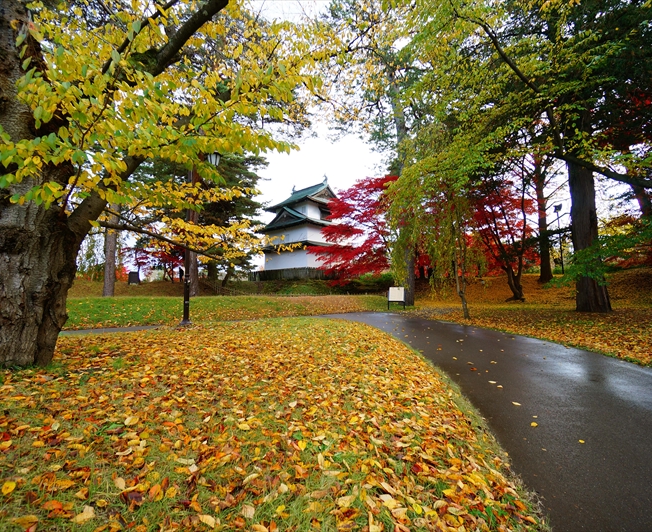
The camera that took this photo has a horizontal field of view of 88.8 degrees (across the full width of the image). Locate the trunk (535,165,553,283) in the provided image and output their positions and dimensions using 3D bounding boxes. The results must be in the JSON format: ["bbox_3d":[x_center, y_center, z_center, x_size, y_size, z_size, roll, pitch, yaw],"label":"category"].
[{"bbox_3d":[13.635,-2.645,20.858,0.650,7.313,0.650,-4,-7,33],"label":"trunk"}]

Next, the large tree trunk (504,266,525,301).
[{"bbox_3d":[8.923,0.839,15.793,0.750,1.581,0.600,0,-6,0],"label":"large tree trunk"}]

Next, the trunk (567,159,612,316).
[{"bbox_3d":[10.018,-1.049,12.763,1.100,5.548,1.100,-4,-7,38],"label":"trunk"}]

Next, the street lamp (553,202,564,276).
[{"bbox_3d":[16.246,-1.775,23.284,0.450,4.985,0.450,-4,-7,35],"label":"street lamp"}]

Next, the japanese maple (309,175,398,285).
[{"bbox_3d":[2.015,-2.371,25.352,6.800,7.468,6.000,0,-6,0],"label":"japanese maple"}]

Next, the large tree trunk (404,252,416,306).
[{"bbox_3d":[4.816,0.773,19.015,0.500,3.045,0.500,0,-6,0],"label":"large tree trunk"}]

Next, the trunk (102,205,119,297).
[{"bbox_3d":[-13.699,-0.935,21.192,0.620,5.848,0.620,4,-7,-33],"label":"trunk"}]

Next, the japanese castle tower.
[{"bbox_3d":[-2.509,-4.425,42.625,9.300,12.300,9.300,-5,-7,40],"label":"japanese castle tower"}]

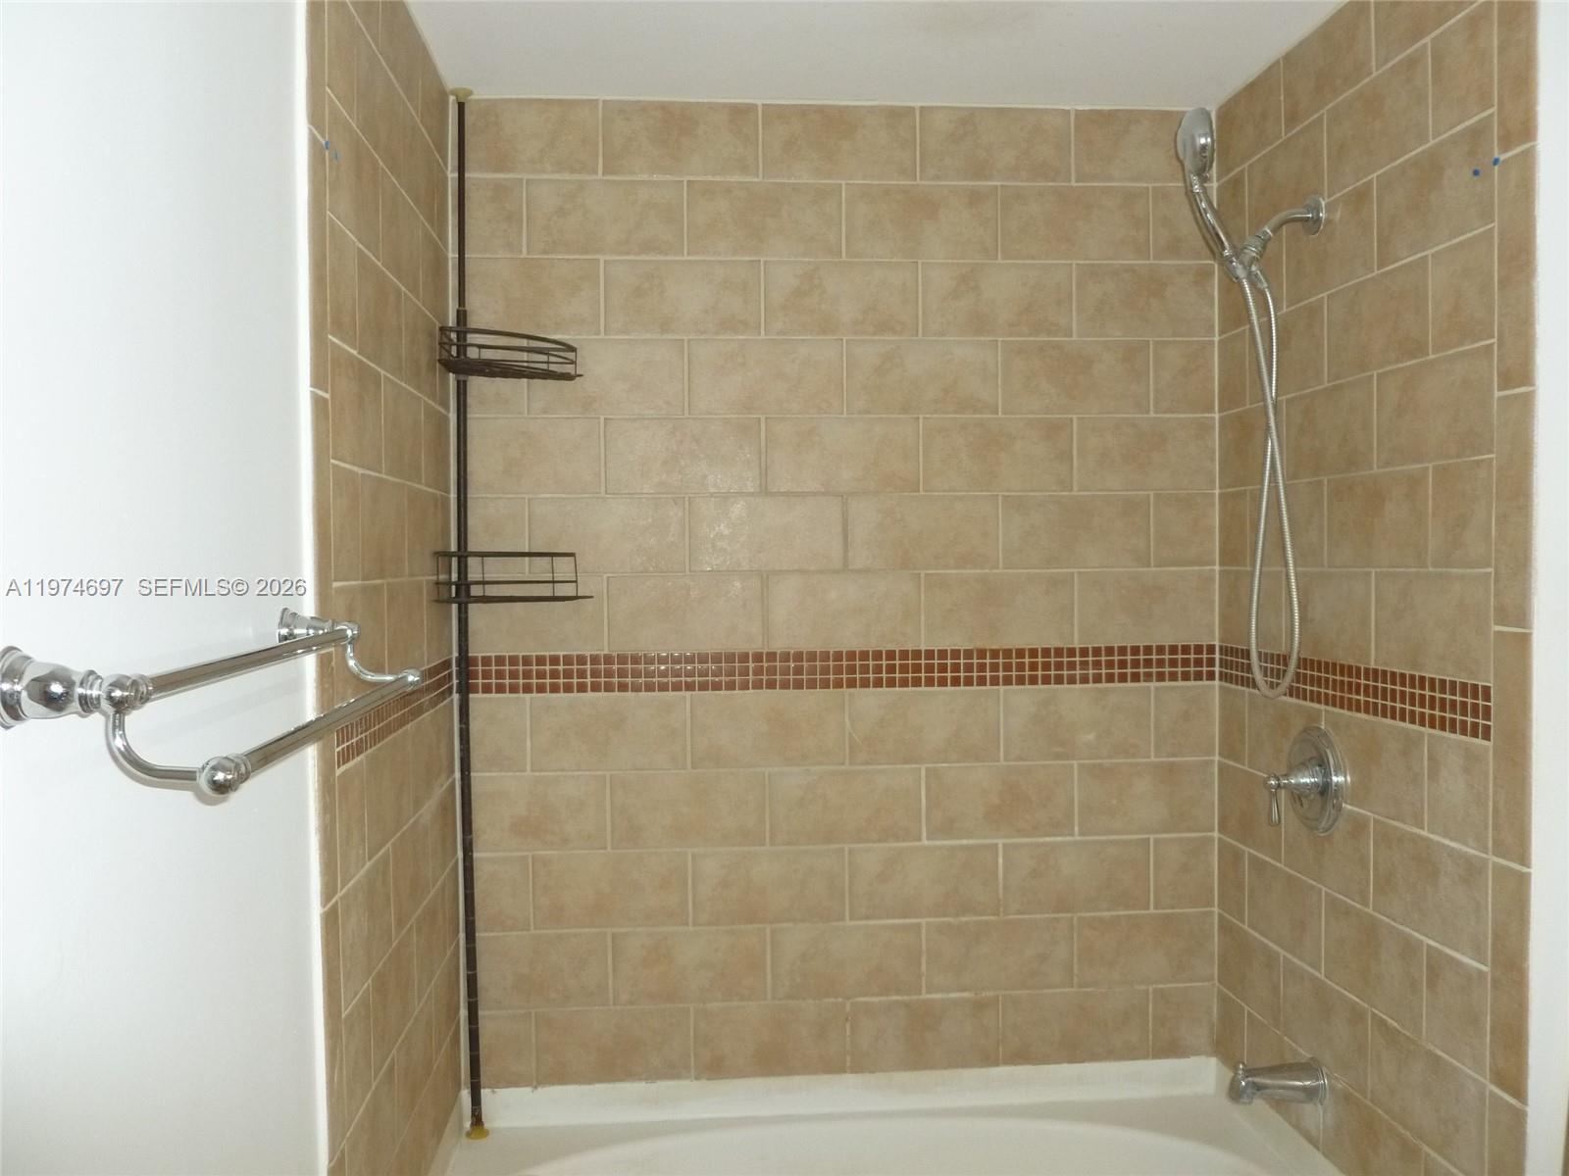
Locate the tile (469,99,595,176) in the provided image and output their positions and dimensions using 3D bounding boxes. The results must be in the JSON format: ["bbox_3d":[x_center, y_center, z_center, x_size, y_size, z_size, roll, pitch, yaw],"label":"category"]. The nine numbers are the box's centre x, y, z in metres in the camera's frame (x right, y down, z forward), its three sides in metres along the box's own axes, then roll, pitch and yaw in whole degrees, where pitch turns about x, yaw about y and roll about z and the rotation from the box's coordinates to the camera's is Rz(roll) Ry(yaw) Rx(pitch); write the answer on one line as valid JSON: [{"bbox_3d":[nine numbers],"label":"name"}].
[{"bbox_3d":[-0.484,-0.850,2.402,0.264,0.144,0.010,-1,1,-5],"label":"tile"}]

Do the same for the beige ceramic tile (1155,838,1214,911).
[{"bbox_3d":[0.805,0.574,2.560,0.127,0.145,0.010,-1,1,-5],"label":"beige ceramic tile"}]

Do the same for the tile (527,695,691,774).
[{"bbox_3d":[-0.342,0.283,2.469,0.303,0.144,0.010,-1,1,-5],"label":"tile"}]

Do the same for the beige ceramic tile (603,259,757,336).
[{"bbox_3d":[-0.194,-0.554,2.432,0.297,0.144,0.010,-1,1,-5],"label":"beige ceramic tile"}]

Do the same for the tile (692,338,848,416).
[{"bbox_3d":[-0.035,-0.410,2.470,0.301,0.145,0.010,-1,1,-5],"label":"tile"}]

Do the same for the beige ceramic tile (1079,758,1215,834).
[{"bbox_3d":[0.718,0.417,2.519,0.278,0.145,0.010,-1,1,-5],"label":"beige ceramic tile"}]

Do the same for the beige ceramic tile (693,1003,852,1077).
[{"bbox_3d":[-0.027,0.890,2.496,0.300,0.144,0.010,-1,1,-5],"label":"beige ceramic tile"}]

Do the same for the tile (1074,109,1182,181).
[{"bbox_3d":[0.718,-0.883,2.536,0.291,0.145,0.010,-1,1,-5],"label":"tile"}]

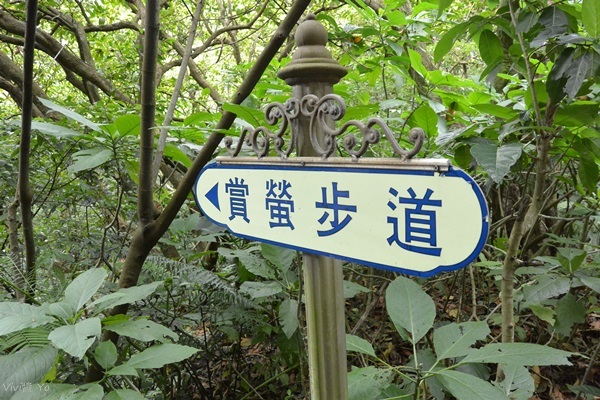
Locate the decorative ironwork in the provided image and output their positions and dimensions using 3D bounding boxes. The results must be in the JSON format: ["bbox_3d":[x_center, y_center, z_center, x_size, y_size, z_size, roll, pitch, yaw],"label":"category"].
[{"bbox_3d":[0.007,-0.161,1.011,0.022,0.139,0.607,-13,14,-44],"label":"decorative ironwork"}]

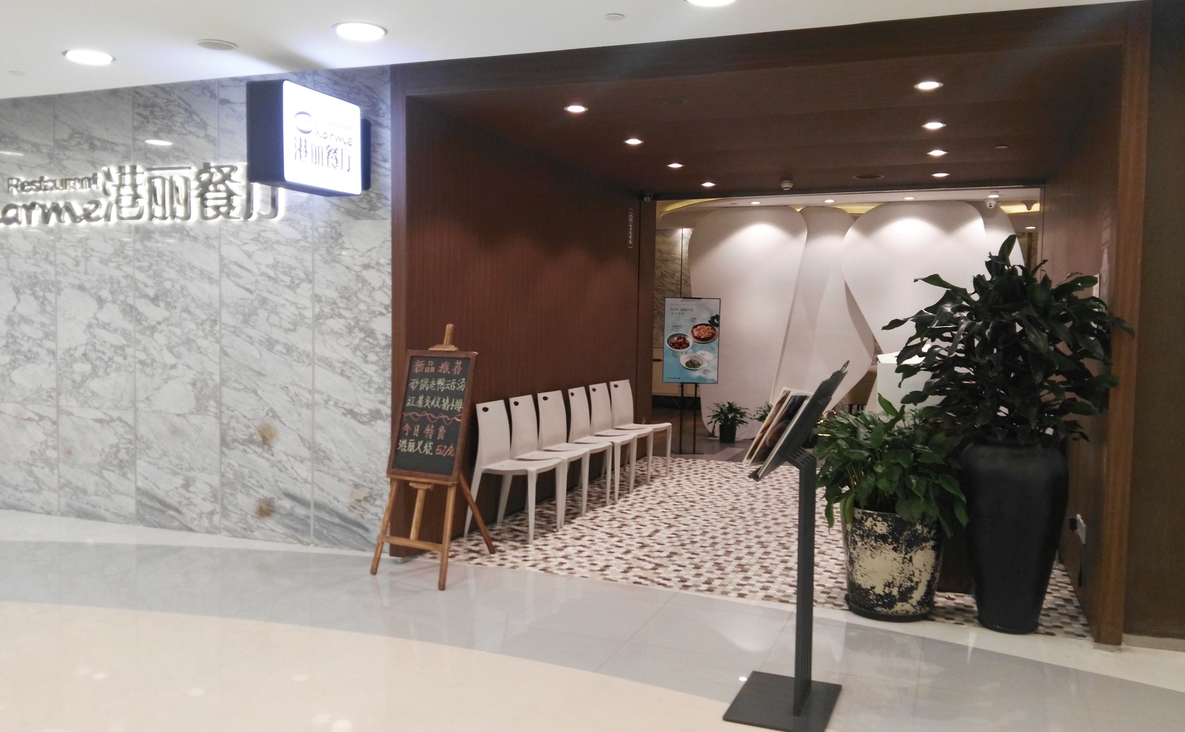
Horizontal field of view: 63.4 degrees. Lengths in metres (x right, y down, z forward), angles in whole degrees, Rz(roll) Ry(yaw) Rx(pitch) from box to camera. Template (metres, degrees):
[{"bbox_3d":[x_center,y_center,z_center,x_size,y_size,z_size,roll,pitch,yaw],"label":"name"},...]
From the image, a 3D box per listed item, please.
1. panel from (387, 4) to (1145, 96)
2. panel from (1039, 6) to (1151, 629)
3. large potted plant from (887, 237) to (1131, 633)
[{"bbox_3d":[0.634,-1.519,4.718,3.511,0.177,0.075,2,3,20],"label":"panel"},{"bbox_3d":[2.999,-0.231,5.974,0.101,2.730,4.035,2,3,21],"label":"panel"},{"bbox_3d":[1.856,0.305,4.329,1.022,1.765,1.022,2,3,21],"label":"large potted plant"}]

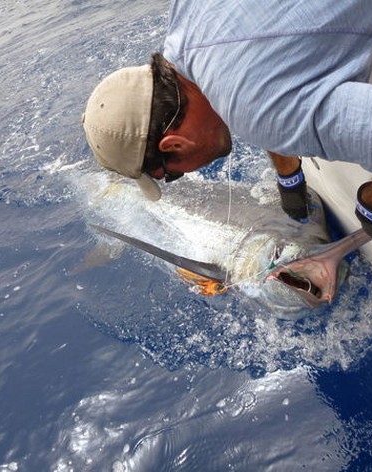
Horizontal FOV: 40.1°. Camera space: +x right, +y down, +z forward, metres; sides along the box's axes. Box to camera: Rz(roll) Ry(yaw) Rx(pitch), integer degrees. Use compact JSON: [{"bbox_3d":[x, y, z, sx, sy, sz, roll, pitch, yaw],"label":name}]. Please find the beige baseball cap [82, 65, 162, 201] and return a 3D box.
[{"bbox_3d":[-0.111,-0.181,0.890,0.150,0.255,0.180,5,49,-12],"label":"beige baseball cap"}]

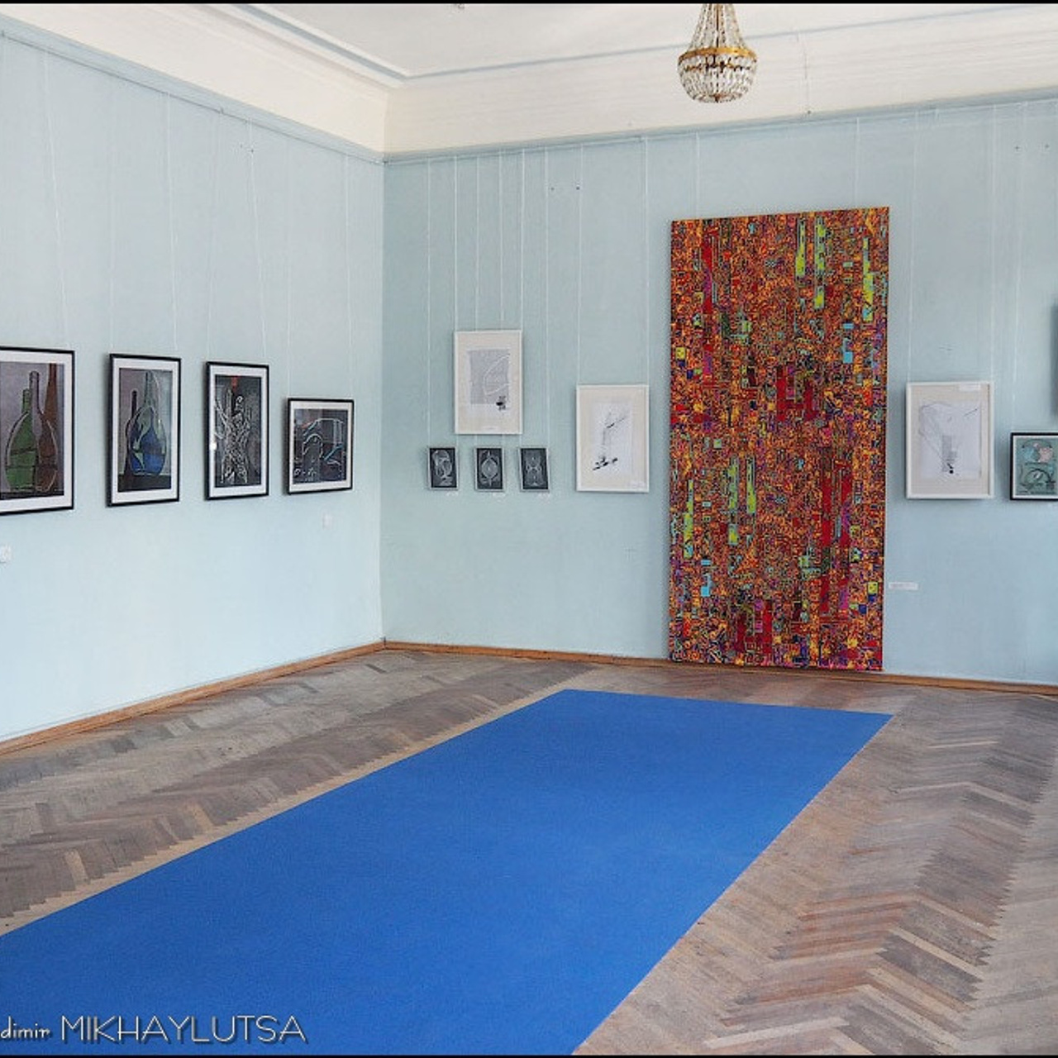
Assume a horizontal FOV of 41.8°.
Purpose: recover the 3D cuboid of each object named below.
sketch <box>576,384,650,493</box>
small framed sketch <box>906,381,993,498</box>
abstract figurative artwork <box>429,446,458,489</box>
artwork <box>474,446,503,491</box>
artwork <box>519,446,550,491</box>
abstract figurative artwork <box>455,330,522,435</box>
[{"bbox_3d":[0.560,-0.602,9.245,0.502,0.709,0.030,1,4,24],"label":"sketch"},{"bbox_3d":[2.537,-0.531,8.359,0.494,0.702,0.030,1,4,24],"label":"small framed sketch"},{"bbox_3d":[-0.605,-0.422,9.788,0.210,0.296,0.020,1,4,24],"label":"abstract figurative artwork"},{"bbox_3d":[-0.276,-0.413,9.640,0.211,0.300,0.020,1,4,24],"label":"artwork"},{"bbox_3d":[0.039,-0.407,9.499,0.205,0.296,0.020,1,4,24],"label":"artwork"},{"bbox_3d":[-0.281,-1.013,9.596,0.506,0.713,0.030,1,4,24],"label":"abstract figurative artwork"}]

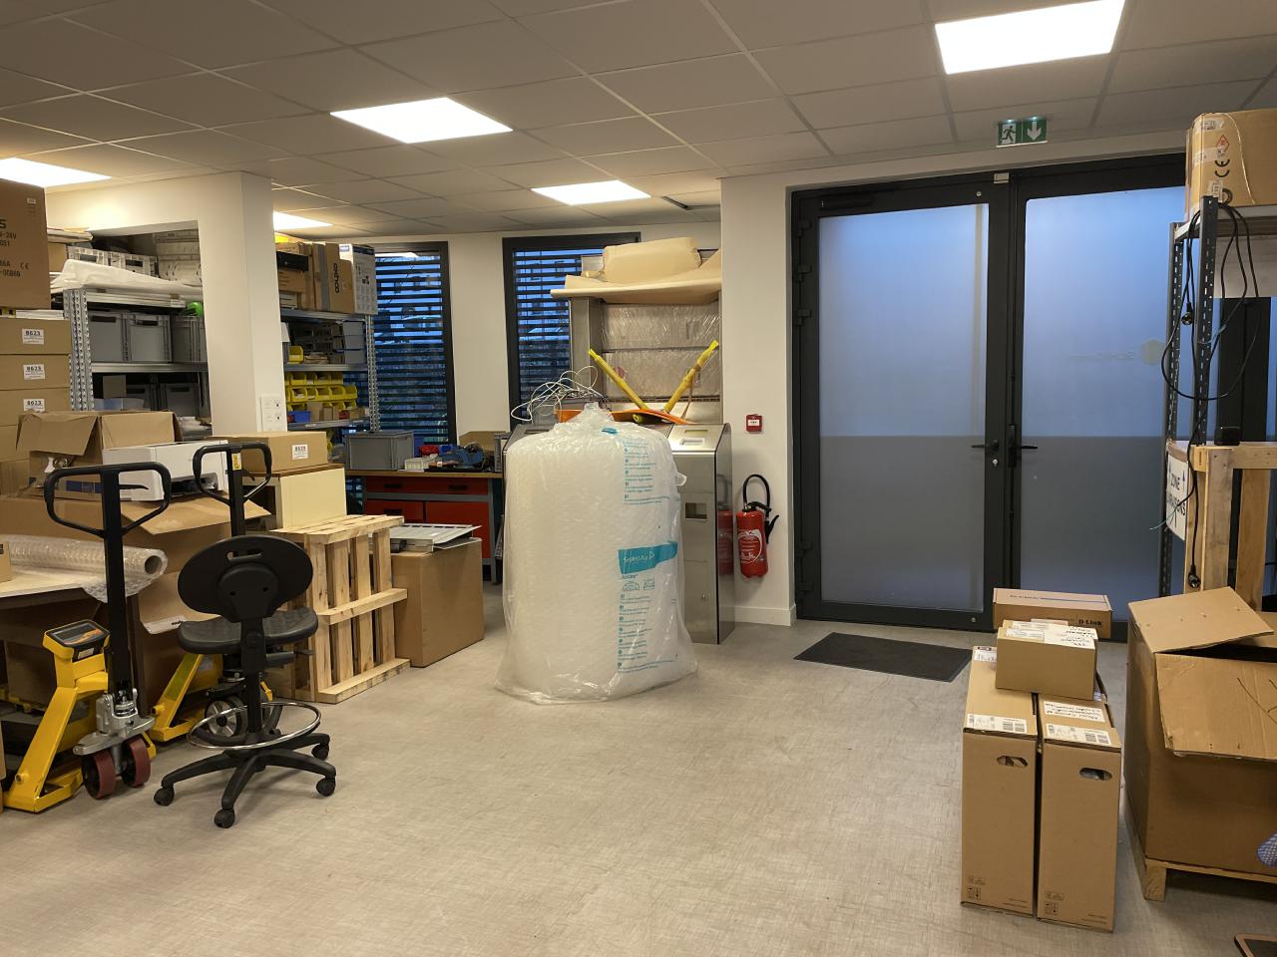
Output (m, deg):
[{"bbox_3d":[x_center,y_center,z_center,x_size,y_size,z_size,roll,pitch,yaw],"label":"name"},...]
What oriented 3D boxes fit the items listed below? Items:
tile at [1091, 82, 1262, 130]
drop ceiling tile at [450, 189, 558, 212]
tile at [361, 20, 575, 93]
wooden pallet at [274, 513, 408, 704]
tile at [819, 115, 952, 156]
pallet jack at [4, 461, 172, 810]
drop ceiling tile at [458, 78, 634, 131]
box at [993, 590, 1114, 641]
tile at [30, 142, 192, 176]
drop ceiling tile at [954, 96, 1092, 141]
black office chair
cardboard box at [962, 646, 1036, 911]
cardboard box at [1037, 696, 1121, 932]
[{"bbox_3d":[2.313,-1.627,4.165,0.597,0.020,0.597,1,7,21],"label":"tile"},{"bbox_3d":[-0.824,-1.748,6.008,0.590,0.025,0.590,1,7,21],"label":"drop ceiling tile"},{"bbox_3d":[-0.569,-1.465,3.352,0.590,0.025,0.590,1,7,21],"label":"tile"},{"bbox_3d":[-1.446,0.612,4.726,0.325,0.798,0.606,1,7,21],"label":"wooden pallet"},{"bbox_3d":[1.196,-1.641,4.585,0.600,0.025,0.600,1,7,21],"label":"tile"},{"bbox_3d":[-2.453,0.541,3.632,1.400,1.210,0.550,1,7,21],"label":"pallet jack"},{"bbox_3d":[-0.351,-1.534,3.908,0.590,0.025,0.590,1,7,21],"label":"drop ceiling tile"},{"bbox_3d":[1.390,0.450,3.216,0.352,0.087,0.222,1,7,24],"label":"box"},{"bbox_3d":[-2.598,-1.574,4.765,0.597,0.020,0.597,1,7,21],"label":"tile"},{"bbox_3d":[1.757,-1.632,4.371,0.600,0.025,0.600,1,7,21],"label":"drop ceiling tile"},{"bbox_3d":[-1.424,0.658,3.485,0.630,0.960,0.630,-5,7,-32],"label":"black office chair"},{"bbox_3d":[1.109,0.877,2.948,0.181,0.494,0.832,1,7,21],"label":"cardboard box"},{"bbox_3d":[1.288,0.883,2.870,0.181,0.490,0.830,1,7,21],"label":"cardboard box"}]

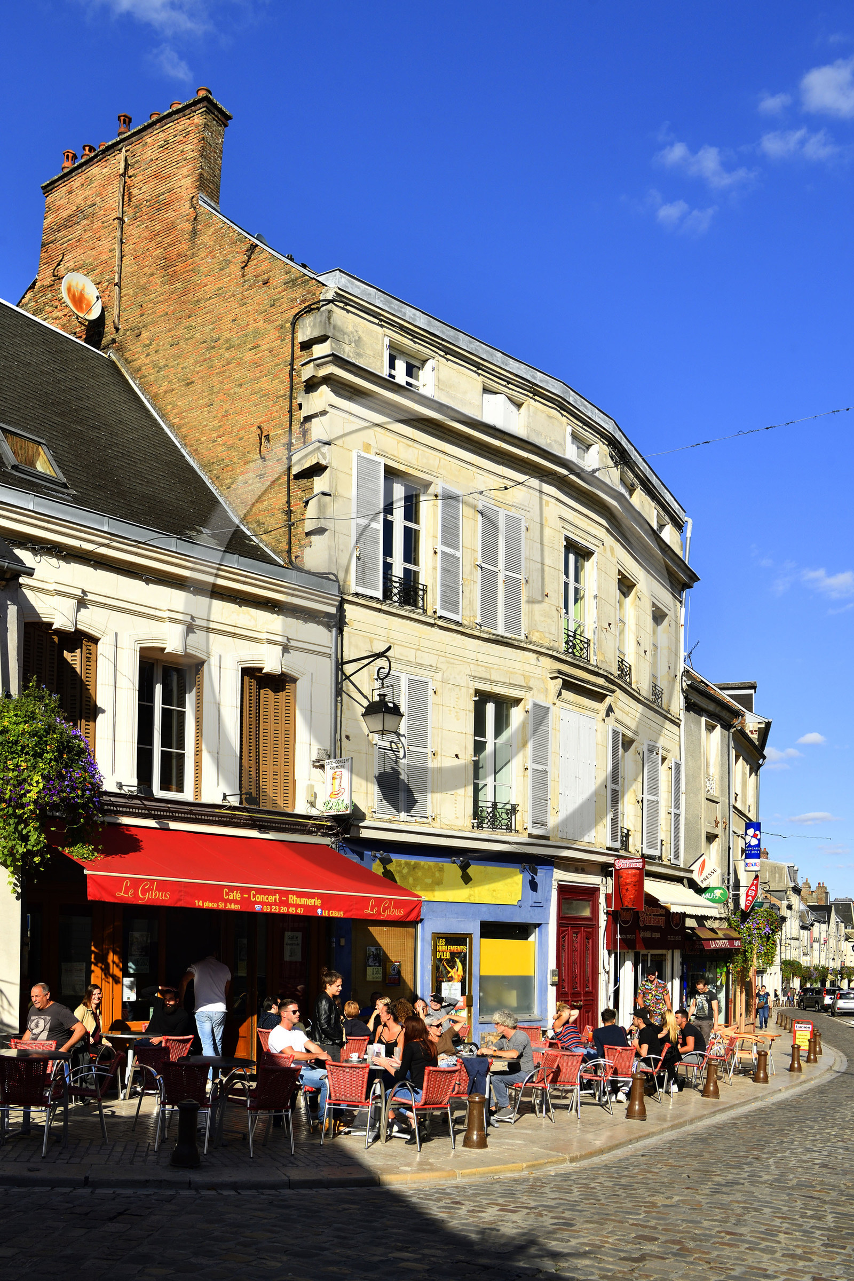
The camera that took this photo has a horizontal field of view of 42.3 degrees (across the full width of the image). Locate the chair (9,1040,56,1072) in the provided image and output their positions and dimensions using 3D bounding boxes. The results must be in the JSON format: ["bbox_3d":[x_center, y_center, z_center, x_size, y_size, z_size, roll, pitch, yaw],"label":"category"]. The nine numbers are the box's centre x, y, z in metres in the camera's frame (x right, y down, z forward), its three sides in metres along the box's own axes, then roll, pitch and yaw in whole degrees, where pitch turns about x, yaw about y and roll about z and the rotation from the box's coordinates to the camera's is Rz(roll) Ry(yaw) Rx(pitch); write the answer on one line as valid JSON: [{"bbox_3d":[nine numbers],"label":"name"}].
[{"bbox_3d":[-3.869,4.234,10.512,0.560,0.760,0.600,1,-16,0],"label":"chair"}]

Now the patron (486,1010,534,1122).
[{"bbox_3d":[0.949,4.917,12.750,0.820,1.270,0.520,-4,-10,28],"label":"patron"}]

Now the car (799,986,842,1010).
[{"bbox_3d":[29.310,26.642,82.000,1.800,1.680,4.450,1,-13,-4],"label":"car"}]

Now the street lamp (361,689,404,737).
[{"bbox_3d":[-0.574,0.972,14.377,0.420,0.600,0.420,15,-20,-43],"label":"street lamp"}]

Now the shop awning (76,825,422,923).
[{"bbox_3d":[-2.141,2.499,12.157,4.400,1.100,1.700,14,-20,-43],"label":"shop awning"}]

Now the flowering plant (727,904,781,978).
[{"bbox_3d":[9.795,8.938,33.000,1.450,2.150,1.300,-2,-17,10],"label":"flowering plant"}]

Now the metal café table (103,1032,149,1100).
[{"bbox_3d":[-3.551,5.113,13.260,0.700,0.750,0.700,1,-9,0],"label":"metal café table"}]

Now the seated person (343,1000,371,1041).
[{"bbox_3d":[-0.806,4.763,12.800,0.500,1.200,0.750,1,-13,-6],"label":"seated person"}]

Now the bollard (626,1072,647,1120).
[{"bbox_3d":[2.466,5.367,13.000,0.240,0.540,0.240,1,-16,0],"label":"bollard"}]

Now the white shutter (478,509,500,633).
[{"bbox_3d":[1.111,-1.284,19.600,0.520,2.220,0.060,11,-17,-40],"label":"white shutter"}]

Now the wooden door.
[{"bbox_3d":[2.419,5.428,17.646,0.950,2.950,0.140,6,-11,-31],"label":"wooden door"}]

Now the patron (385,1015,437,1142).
[{"bbox_3d":[-0.170,4.378,11.016,0.480,1.240,0.750,8,-12,-40],"label":"patron"}]

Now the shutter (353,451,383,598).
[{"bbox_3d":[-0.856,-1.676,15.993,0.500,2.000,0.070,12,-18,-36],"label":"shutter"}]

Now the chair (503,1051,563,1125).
[{"bbox_3d":[1.231,5.386,13.322,0.600,0.760,0.560,6,-17,-17],"label":"chair"}]

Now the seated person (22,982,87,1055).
[{"bbox_3d":[-4.091,4.402,12.100,0.640,1.280,0.800,-6,-15,26],"label":"seated person"}]

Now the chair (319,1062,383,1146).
[{"bbox_3d":[-0.747,4.649,11.100,0.550,0.790,0.560,-5,-14,19],"label":"chair"}]

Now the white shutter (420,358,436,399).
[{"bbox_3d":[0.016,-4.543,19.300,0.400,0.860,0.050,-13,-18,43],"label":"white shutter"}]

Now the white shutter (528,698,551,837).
[{"bbox_3d":[1.772,1.991,17.349,0.500,2.040,0.070,13,-19,-40],"label":"white shutter"}]

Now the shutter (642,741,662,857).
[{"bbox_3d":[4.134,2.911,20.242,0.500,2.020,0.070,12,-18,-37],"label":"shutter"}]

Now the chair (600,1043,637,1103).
[{"bbox_3d":[2.595,5.858,14.892,0.560,0.800,0.570,-2,-10,19],"label":"chair"}]

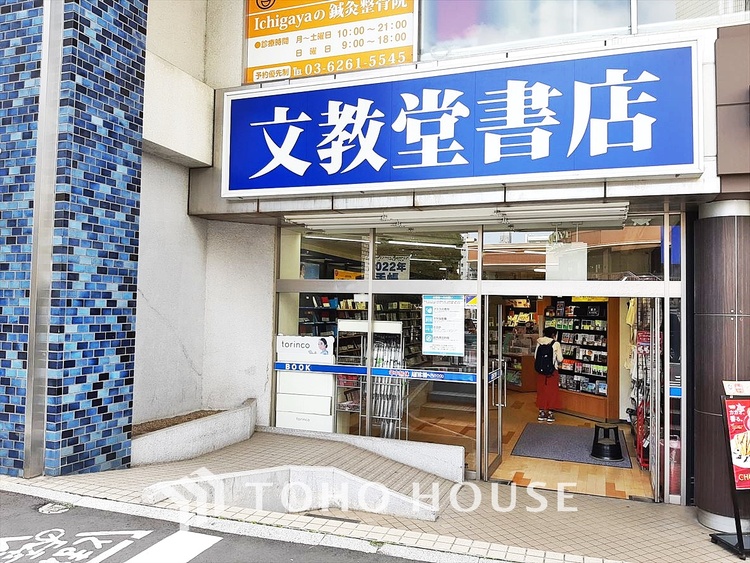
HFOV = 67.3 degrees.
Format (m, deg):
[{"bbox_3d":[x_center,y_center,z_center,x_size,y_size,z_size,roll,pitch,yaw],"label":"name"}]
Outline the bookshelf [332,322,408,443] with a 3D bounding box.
[{"bbox_3d":[-0.021,1.374,7.322,0.880,1.730,0.360,0,-2,19],"label":"bookshelf"}]

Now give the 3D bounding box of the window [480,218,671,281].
[{"bbox_3d":[2.158,-0.358,6.229,1.940,0.690,0.080,0,-2,19],"label":"window"}]

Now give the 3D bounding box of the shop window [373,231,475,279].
[{"bbox_3d":[0.611,-0.341,6.774,1.240,0.660,0.080,0,-2,19],"label":"shop window"}]

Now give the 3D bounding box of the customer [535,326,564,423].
[{"bbox_3d":[3.070,1.628,9.951,0.460,1.630,0.410,-1,-3,40],"label":"customer"}]

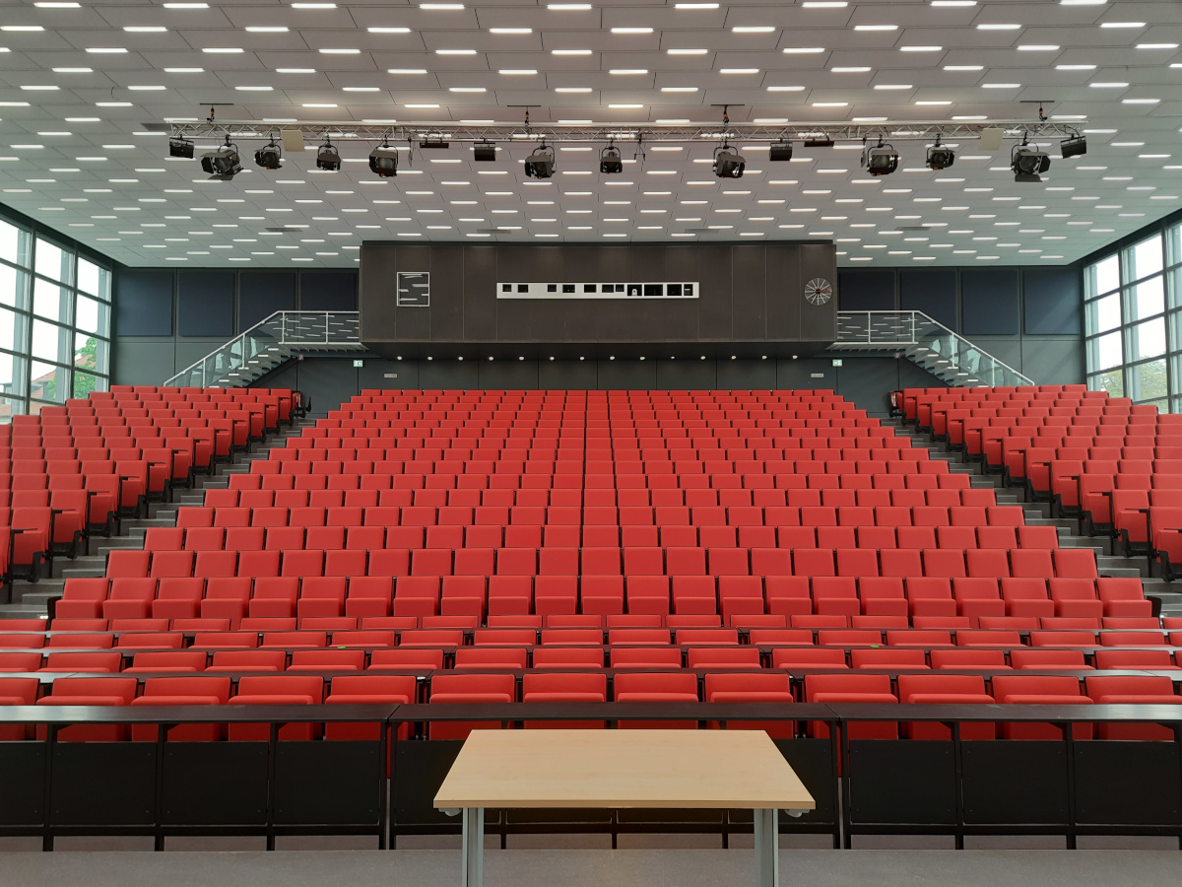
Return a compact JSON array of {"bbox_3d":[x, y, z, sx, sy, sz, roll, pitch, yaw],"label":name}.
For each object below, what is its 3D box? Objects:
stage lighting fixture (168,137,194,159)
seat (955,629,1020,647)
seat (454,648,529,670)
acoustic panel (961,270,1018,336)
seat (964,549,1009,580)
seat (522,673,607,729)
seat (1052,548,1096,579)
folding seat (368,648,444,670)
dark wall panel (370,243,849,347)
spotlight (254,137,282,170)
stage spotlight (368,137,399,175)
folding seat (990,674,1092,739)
[{"bbox_3d":[-7.100,-5.105,14.182,0.350,0.300,0.220,2,8,-22],"label":"stage lighting fixture"},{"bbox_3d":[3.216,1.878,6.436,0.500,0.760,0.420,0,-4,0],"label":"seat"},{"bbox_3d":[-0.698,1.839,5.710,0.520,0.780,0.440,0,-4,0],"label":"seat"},{"bbox_3d":[11.968,-4.206,24.610,1.680,1.930,0.100,0,-4,0],"label":"acoustic panel"},{"bbox_3d":[5.026,1.750,10.262,0.510,0.830,0.420,0,-4,0],"label":"seat"},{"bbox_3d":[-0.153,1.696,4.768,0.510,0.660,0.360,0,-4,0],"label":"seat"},{"bbox_3d":[6.500,1.772,10.942,0.525,0.700,0.330,0,-4,4],"label":"seat"},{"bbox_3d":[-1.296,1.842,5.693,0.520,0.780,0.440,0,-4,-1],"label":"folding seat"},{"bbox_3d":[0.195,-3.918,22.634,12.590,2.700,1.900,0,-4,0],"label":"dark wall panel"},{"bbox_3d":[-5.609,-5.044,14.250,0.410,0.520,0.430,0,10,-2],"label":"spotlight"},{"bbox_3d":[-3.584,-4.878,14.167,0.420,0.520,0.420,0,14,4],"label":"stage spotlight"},{"bbox_3d":[2.795,1.809,5.041,0.525,0.700,0.330,0,-4,3],"label":"folding seat"}]

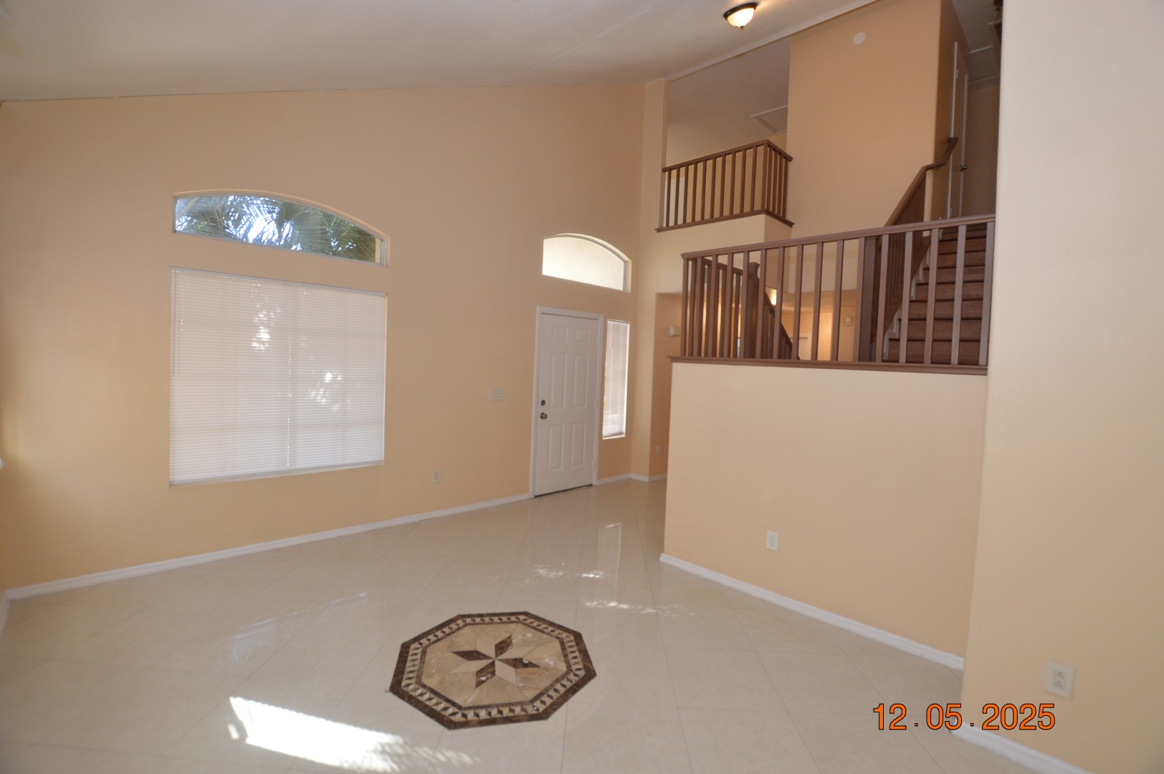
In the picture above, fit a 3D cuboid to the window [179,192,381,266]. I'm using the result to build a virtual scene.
[{"bbox_3d":[-2.172,-1.212,3.654,1.390,0.400,0.080,-1,4,-43],"label":"window"}]

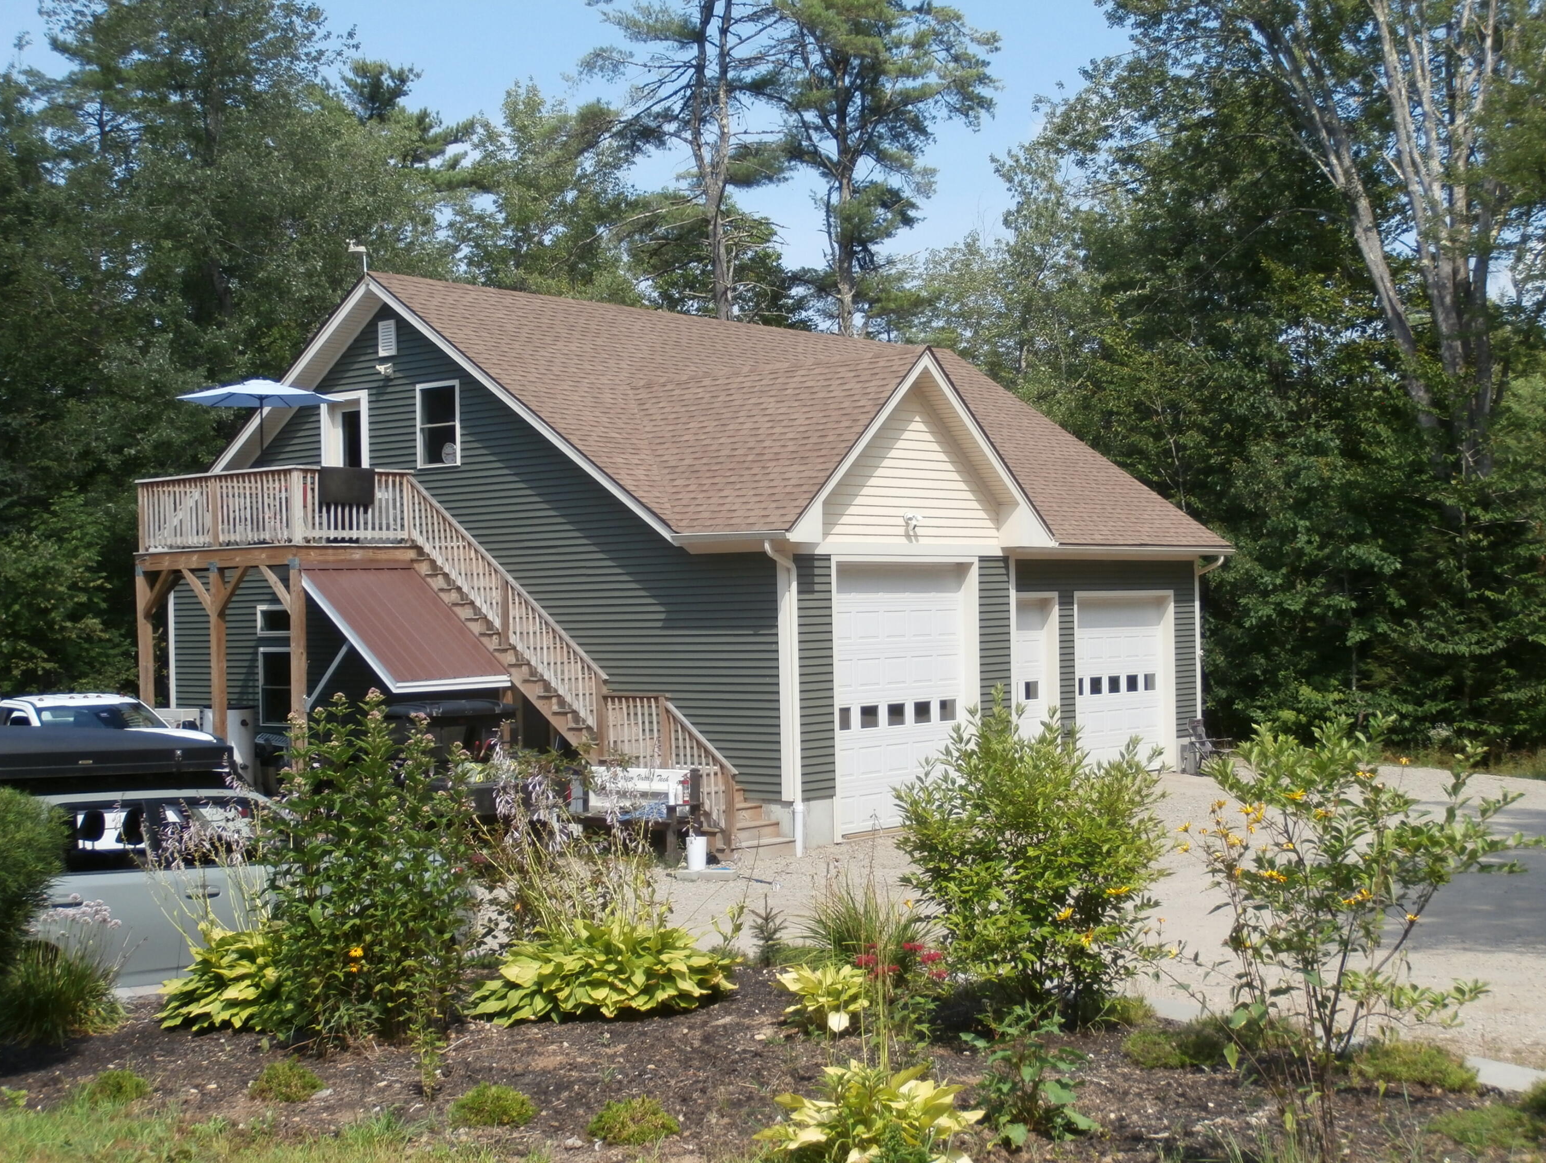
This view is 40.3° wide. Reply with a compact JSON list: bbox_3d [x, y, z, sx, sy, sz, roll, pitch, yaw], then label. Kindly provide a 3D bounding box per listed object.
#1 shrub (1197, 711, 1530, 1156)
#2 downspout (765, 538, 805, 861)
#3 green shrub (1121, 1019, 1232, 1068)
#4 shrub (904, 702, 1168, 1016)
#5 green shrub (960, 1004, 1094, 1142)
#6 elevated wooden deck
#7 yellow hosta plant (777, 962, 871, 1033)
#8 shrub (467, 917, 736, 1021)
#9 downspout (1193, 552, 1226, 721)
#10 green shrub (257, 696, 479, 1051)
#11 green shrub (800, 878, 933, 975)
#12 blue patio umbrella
[{"bbox_3d":[2.060,1.157,7.300,1.193,1.343,1.014,-1,-1,16],"label":"shrub"},{"bbox_3d":[0.146,1.427,25.499,0.100,3.850,0.590,-2,-1,40],"label":"downspout"},{"bbox_3d":[1.497,1.662,7.800,0.413,0.170,0.351,-1,-1,11],"label":"green shrub"},{"bbox_3d":[1.030,1.115,8.400,1.078,1.297,0.992,-1,-1,7],"label":"shrub"},{"bbox_3d":[0.828,1.548,6.800,0.430,0.400,0.387,-1,-1,7],"label":"green shrub"},{"bbox_3d":[-4.270,0.959,27.441,9.350,4.880,3.100,-2,-1,40],"label":"elevated wooden deck"},{"bbox_3d":[0.203,1.668,8.500,0.381,0.270,0.343,-1,-1,1],"label":"yellow hosta plant"},{"bbox_3d":[-0.741,1.655,9.100,1.152,0.430,1.037,-1,-1,-5],"label":"shrub"},{"bbox_3d":[7.634,1.340,36.809,0.620,3.550,0.120,-2,-1,40],"label":"downspout"},{"bbox_3d":[-1.643,1.134,8.550,0.881,1.376,0.749,-1,-1,-11],"label":"green shrub"},{"bbox_3d":[0.414,1.579,9.350,0.586,0.500,0.528,-1,-1,3],"label":"green shrub"},{"bbox_3d":[-7.266,-1.654,29.980,2.260,2.475,2.260,-2,-1,40],"label":"blue patio umbrella"}]

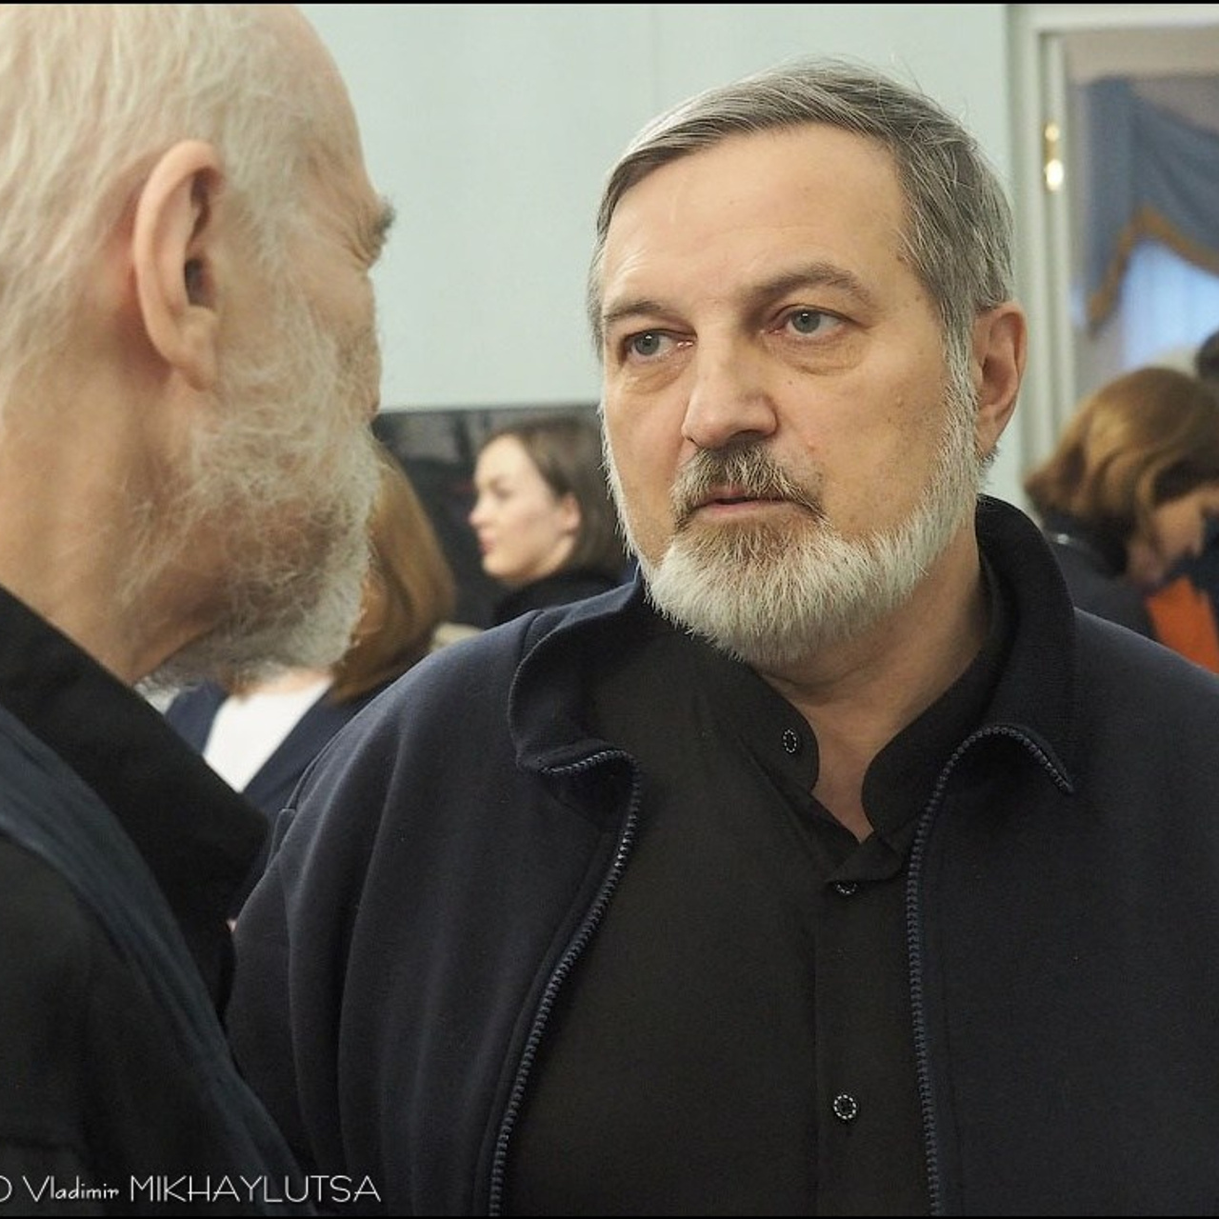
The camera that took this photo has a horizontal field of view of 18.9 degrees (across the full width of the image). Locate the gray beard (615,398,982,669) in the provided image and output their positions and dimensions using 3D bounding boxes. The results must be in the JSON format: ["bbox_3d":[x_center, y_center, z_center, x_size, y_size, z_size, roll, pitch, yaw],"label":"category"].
[{"bbox_3d":[0.073,-0.034,1.550,0.155,0.120,0.108,-7,-6,22],"label":"gray beard"}]

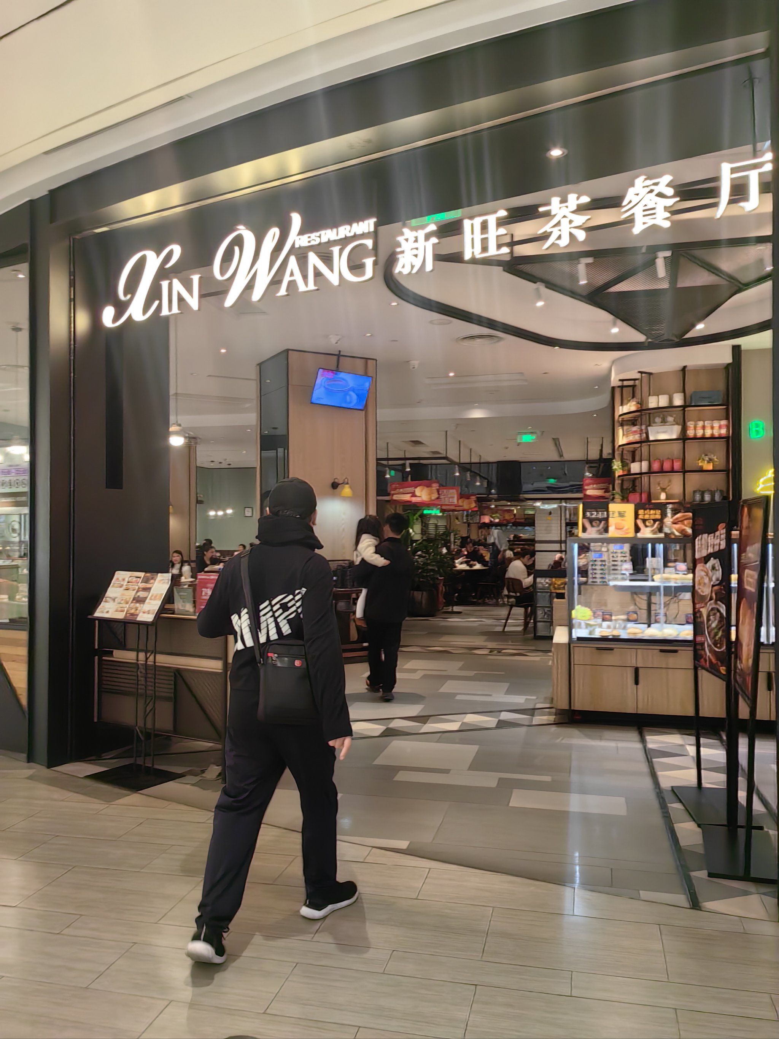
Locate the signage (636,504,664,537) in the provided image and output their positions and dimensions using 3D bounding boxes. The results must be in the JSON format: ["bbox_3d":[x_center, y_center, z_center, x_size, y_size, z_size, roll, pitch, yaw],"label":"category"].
[{"bbox_3d":[2.064,0.003,6.420,0.220,0.265,0.040,0,-1,14],"label":"signage"}]

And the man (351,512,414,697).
[{"bbox_3d":[-0.071,0.794,7.671,0.560,1.730,0.500,0,-1,-5],"label":"man"}]

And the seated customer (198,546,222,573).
[{"bbox_3d":[-2.621,1.082,11.987,0.700,1.250,0.500,0,-1,26],"label":"seated customer"}]

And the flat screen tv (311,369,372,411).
[{"bbox_3d":[-0.570,-1.555,9.750,0.730,0.430,0.070,3,23,-31],"label":"flat screen tv"}]

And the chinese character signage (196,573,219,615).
[{"bbox_3d":[-1.147,0.478,5.165,0.205,0.275,0.050,0,-1,25],"label":"chinese character signage"}]

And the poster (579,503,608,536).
[{"bbox_3d":[1.641,0.007,6.500,0.215,0.268,0.040,0,-1,14],"label":"poster"}]

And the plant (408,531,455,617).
[{"bbox_3d":[0.729,0.968,14.889,0.950,1.560,0.900,0,-1,0],"label":"plant"}]

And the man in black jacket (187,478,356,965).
[{"bbox_3d":[-0.421,0.732,3.192,0.560,1.760,0.680,0,-1,26],"label":"man in black jacket"}]

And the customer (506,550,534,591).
[{"bbox_3d":[2.130,1.105,12.450,0.750,1.250,0.500,1,-1,-30],"label":"customer"}]

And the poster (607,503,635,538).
[{"bbox_3d":[1.839,0.006,6.420,0.215,0.280,0.040,0,-1,9],"label":"poster"}]

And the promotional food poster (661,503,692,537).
[{"bbox_3d":[2.247,0.006,6.320,0.240,0.280,0.040,0,-1,9],"label":"promotional food poster"}]

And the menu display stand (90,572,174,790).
[{"bbox_3d":[-1.640,0.974,5.110,0.590,1.280,0.390,-1,-1,35],"label":"menu display stand"}]

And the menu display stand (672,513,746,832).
[{"bbox_3d":[1.810,0.755,4.550,0.330,1.700,0.640,0,-1,6],"label":"menu display stand"}]

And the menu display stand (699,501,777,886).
[{"bbox_3d":[1.709,0.762,3.931,0.350,1.720,0.620,0,-1,18],"label":"menu display stand"}]

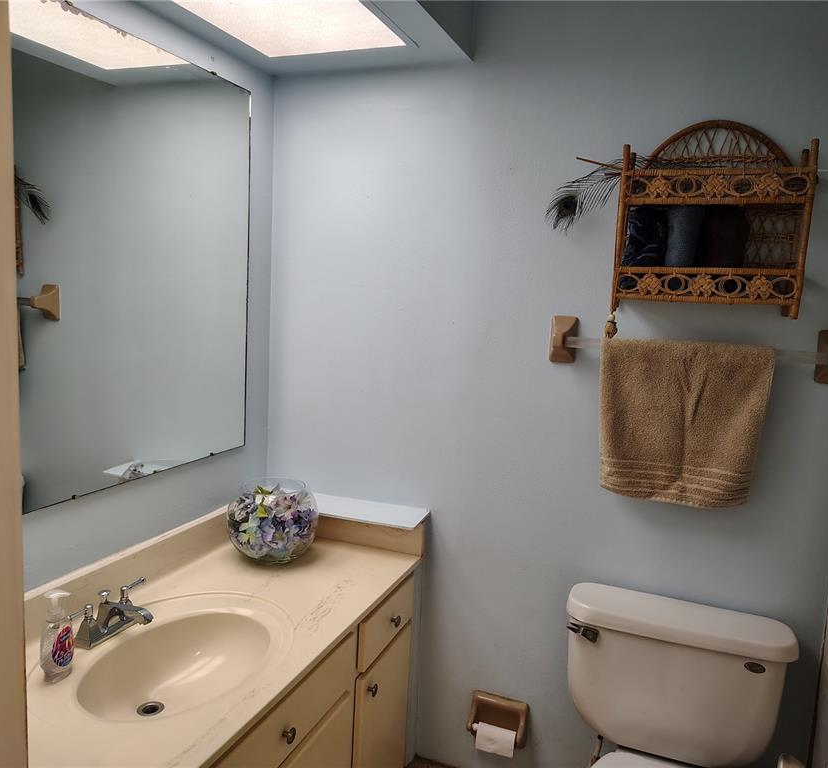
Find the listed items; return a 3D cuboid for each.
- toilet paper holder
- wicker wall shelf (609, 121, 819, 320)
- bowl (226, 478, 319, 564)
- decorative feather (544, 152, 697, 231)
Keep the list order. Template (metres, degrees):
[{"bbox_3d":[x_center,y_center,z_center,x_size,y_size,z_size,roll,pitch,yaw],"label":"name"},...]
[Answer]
[{"bbox_3d":[0.241,1.008,2.089,0.168,0.150,0.078,5,8,21],"label":"toilet paper holder"},{"bbox_3d":[0.703,-0.399,1.690,0.411,0.470,0.174,5,8,21],"label":"wicker wall shelf"},{"bbox_3d":[-0.387,0.379,1.952,0.245,0.198,0.245,3,8,0],"label":"bowl"},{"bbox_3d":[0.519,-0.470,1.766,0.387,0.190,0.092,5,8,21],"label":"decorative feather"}]

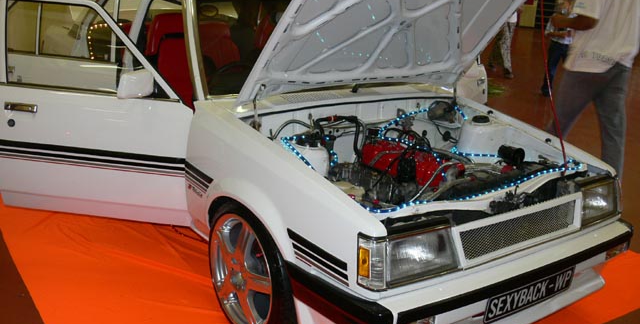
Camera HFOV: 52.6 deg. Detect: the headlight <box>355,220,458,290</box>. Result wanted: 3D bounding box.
[{"bbox_3d":[0.296,0.299,2.106,0.380,0.170,0.120,-9,21,-36],"label":"headlight"}]

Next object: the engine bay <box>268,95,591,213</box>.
[{"bbox_3d":[0.455,0.051,2.798,1.320,0.450,0.900,-9,21,-36],"label":"engine bay"}]

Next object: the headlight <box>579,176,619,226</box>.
[{"bbox_3d":[1.176,0.166,2.753,0.330,0.165,0.110,-9,21,-36],"label":"headlight"}]

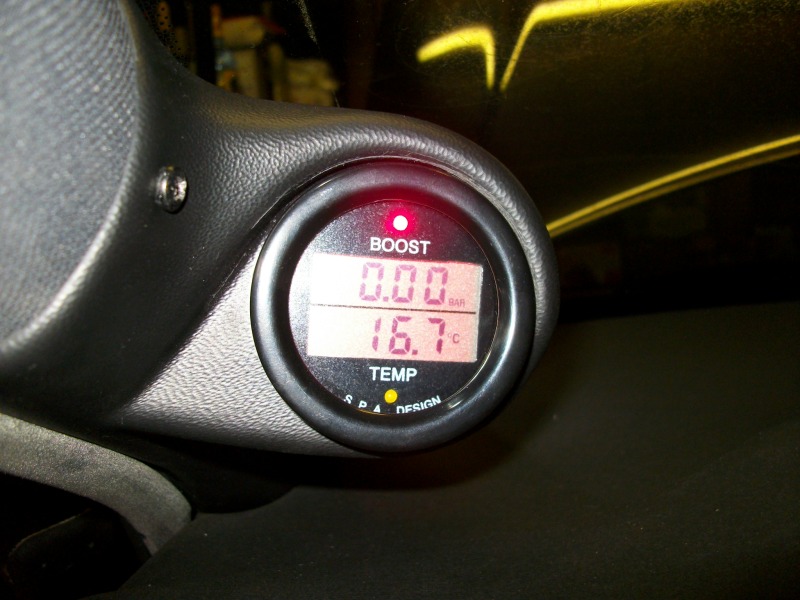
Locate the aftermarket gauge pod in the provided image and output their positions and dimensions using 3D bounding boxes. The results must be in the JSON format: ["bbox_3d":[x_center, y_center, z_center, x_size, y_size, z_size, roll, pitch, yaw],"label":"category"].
[{"bbox_3d":[-0.003,0.002,0.184,0.062,0.062,0.038,3,-2,-8],"label":"aftermarket gauge pod"}]

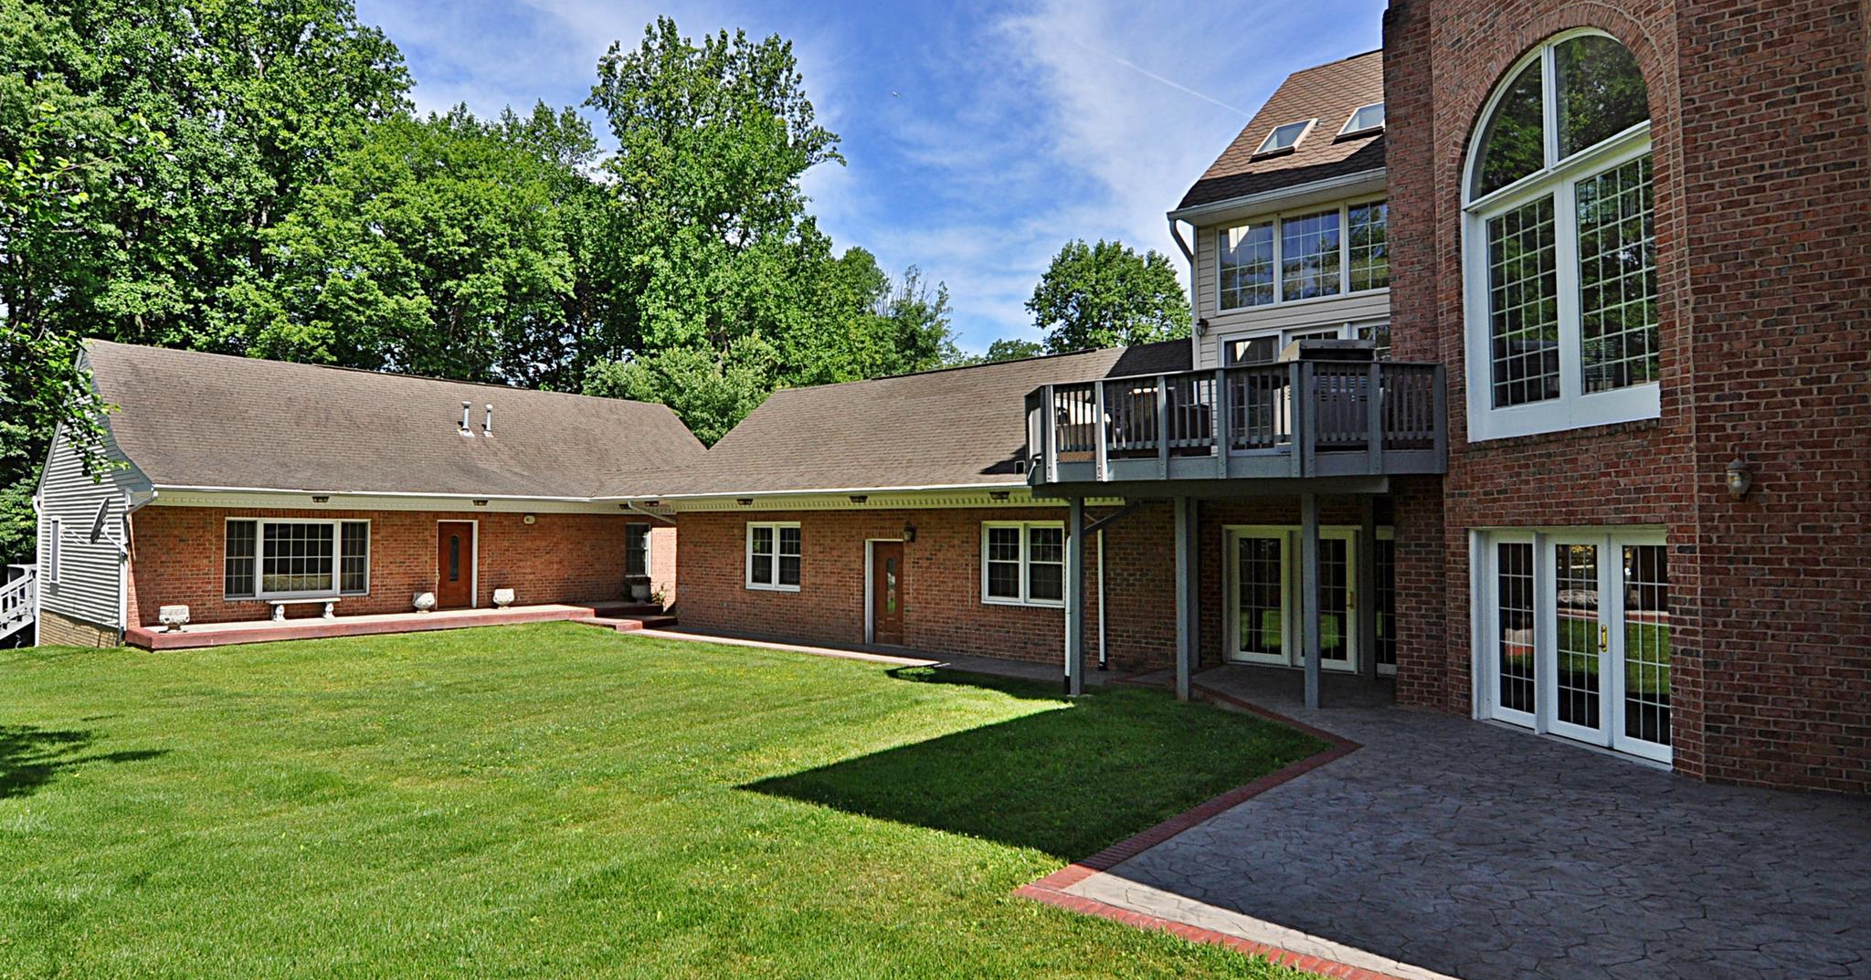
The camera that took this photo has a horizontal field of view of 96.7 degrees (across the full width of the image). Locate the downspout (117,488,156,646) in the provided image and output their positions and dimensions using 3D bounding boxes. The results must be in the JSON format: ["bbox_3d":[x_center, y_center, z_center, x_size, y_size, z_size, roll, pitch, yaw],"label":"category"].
[{"bbox_3d":[-14.770,1.383,15.402,0.900,3.000,0.140,-1,-2,27],"label":"downspout"}]

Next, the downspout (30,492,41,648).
[{"bbox_3d":[-21.614,1.935,20.000,0.130,3.700,0.130,-1,-3,35],"label":"downspout"}]

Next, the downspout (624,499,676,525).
[{"bbox_3d":[-6.771,0.537,19.700,1.150,0.580,0.200,0,-2,0],"label":"downspout"}]

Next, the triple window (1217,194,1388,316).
[{"bbox_3d":[5.361,-3.339,11.948,2.620,1.370,0.120,-2,-3,34],"label":"triple window"}]

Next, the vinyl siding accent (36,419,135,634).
[{"bbox_3d":[-18.381,0.224,17.820,7.200,4.900,0.150,-1,-3,35],"label":"vinyl siding accent"}]

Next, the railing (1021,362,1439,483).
[{"bbox_3d":[3.735,-0.580,10.599,4.750,1.300,3.750,-1,-3,35],"label":"railing"}]

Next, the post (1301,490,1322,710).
[{"bbox_3d":[4.261,1.254,9.412,0.140,2.458,0.140,-1,-3,35],"label":"post"}]

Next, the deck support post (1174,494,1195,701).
[{"bbox_3d":[3.050,1.333,10.246,0.140,2.541,0.140,-1,-3,35],"label":"deck support post"}]

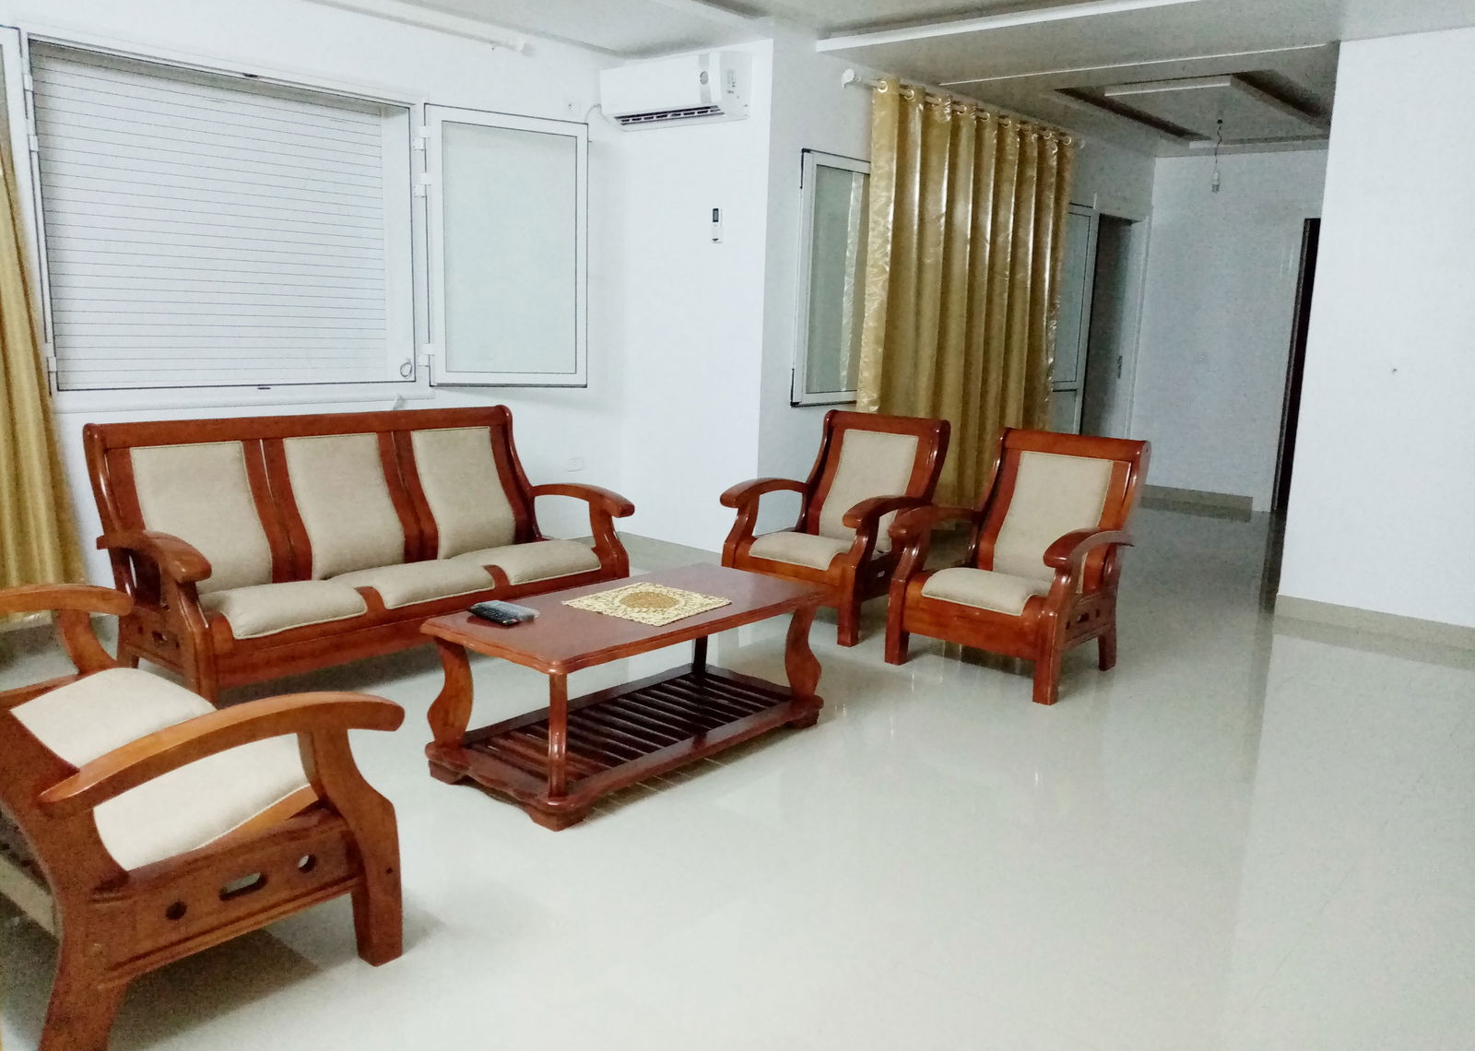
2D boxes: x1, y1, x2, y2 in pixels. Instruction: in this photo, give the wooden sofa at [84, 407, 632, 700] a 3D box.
[{"bbox_3d":[-1.361,0.060,4.315,0.811,0.901,1.895,11,15,40],"label":"wooden sofa"}]

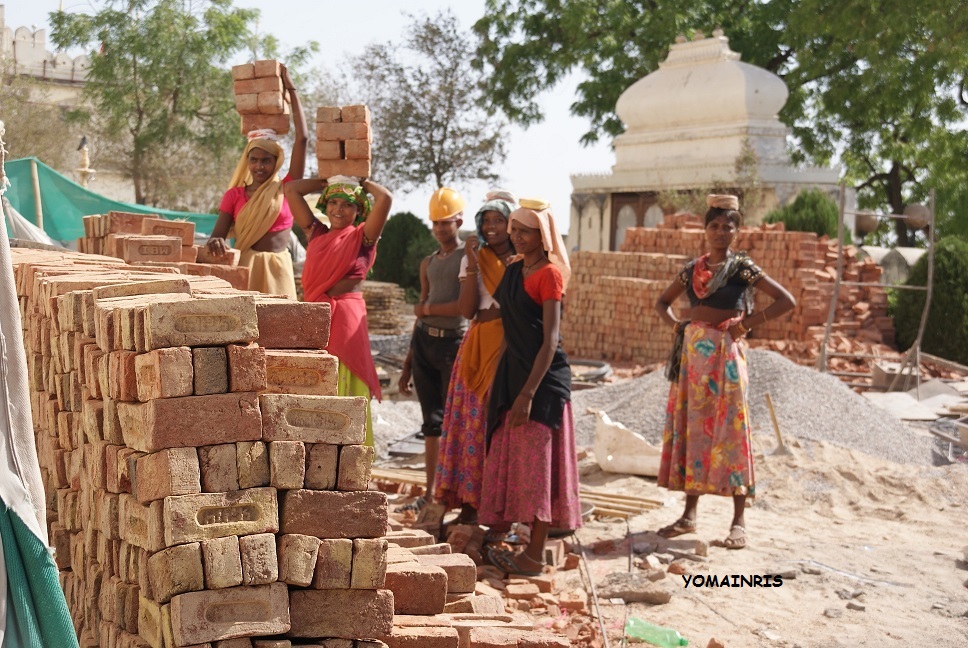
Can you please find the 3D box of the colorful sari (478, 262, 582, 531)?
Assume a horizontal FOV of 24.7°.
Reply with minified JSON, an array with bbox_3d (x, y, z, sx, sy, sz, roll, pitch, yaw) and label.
[{"bbox_3d":[0.197,0.307,9.350,0.400,1.120,0.450,-2,4,-41],"label":"colorful sari"}]

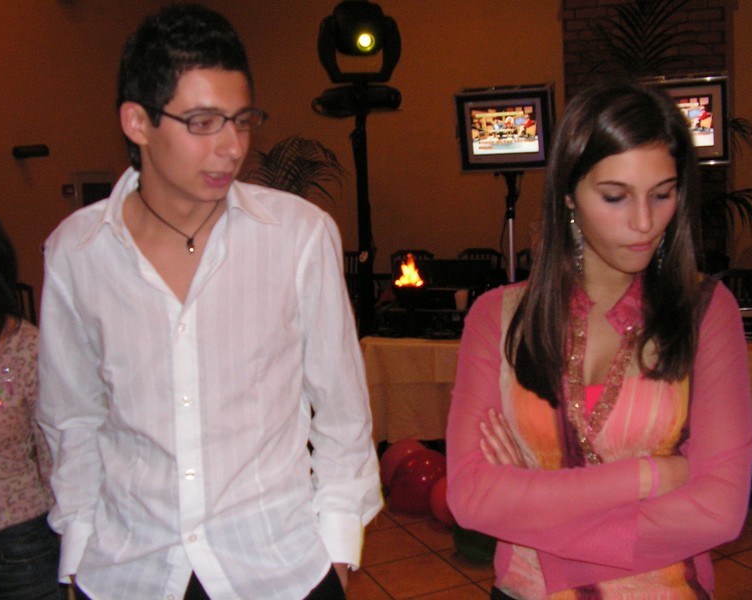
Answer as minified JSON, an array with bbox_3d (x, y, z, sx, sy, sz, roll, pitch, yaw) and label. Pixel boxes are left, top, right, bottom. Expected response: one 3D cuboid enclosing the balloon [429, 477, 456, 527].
[{"bbox_3d":[0.367,0.906,3.750,0.234,0.244,0.234,-3,7,0],"label":"balloon"}]

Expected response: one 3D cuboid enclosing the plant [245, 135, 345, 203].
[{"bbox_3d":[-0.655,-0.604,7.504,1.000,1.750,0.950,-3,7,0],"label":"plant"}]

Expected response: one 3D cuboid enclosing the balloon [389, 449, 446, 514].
[{"bbox_3d":[0.226,0.858,3.955,0.295,0.307,0.295,-3,7,0],"label":"balloon"}]

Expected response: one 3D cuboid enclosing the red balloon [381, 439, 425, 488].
[{"bbox_3d":[0.163,0.841,4.178,0.281,0.292,0.281,-3,7,0],"label":"red balloon"}]

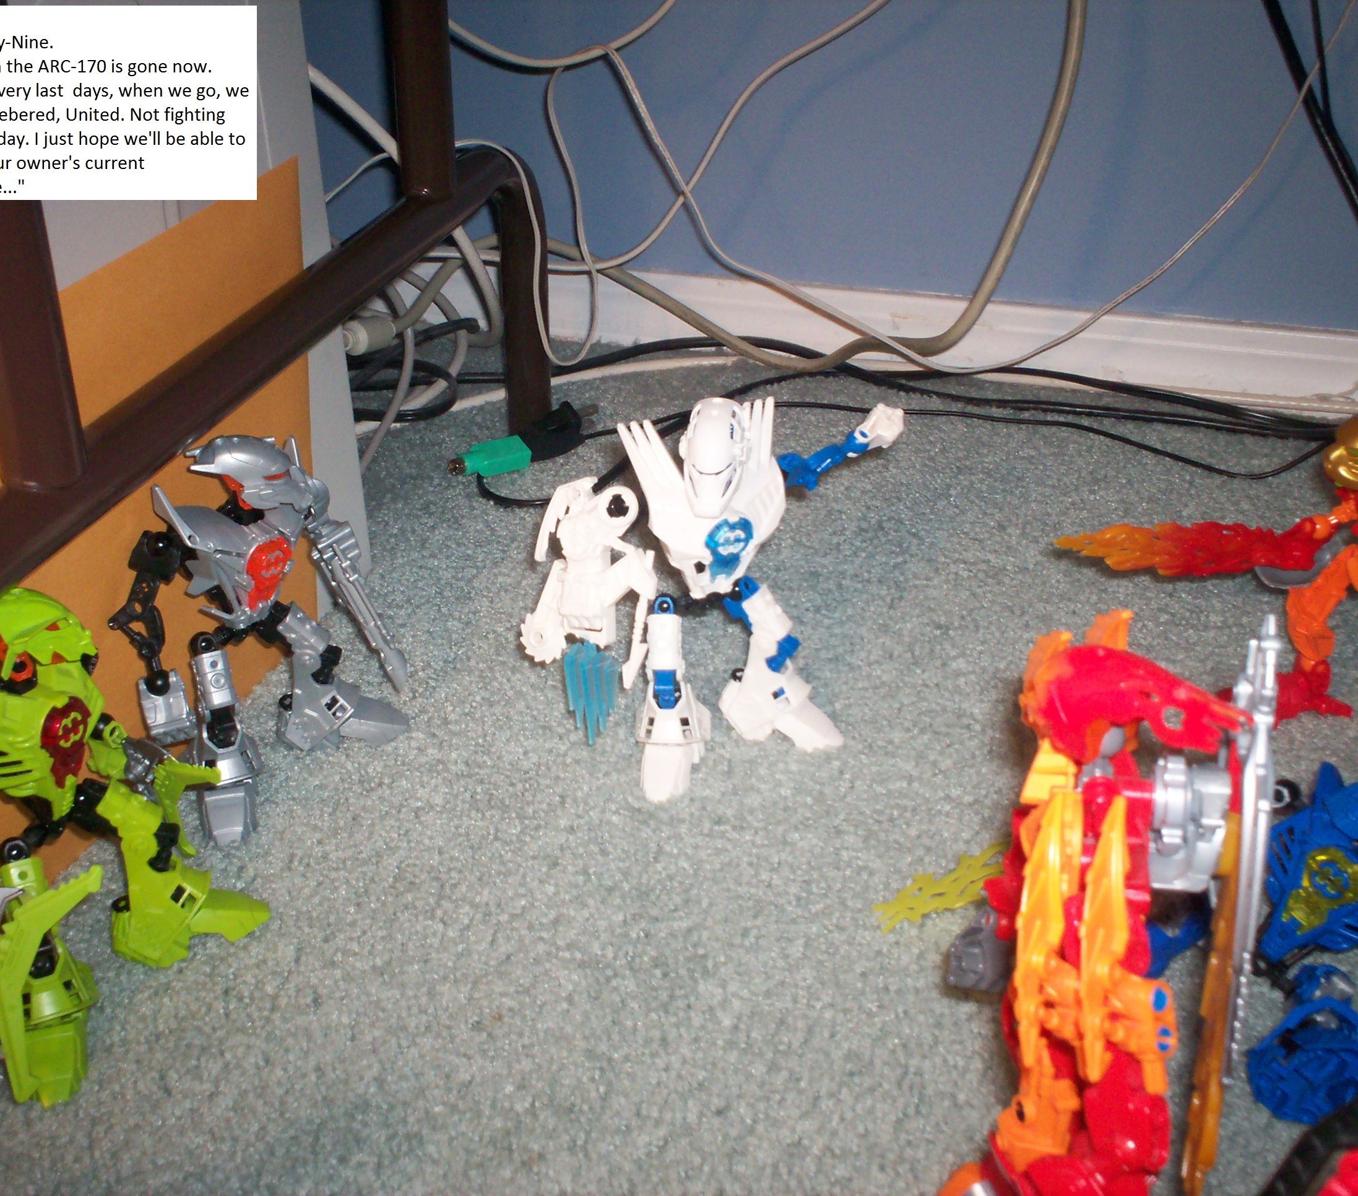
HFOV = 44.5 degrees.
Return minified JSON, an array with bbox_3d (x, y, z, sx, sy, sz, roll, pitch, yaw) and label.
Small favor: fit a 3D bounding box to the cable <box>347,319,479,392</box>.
[{"bbox_3d":[-0.160,-0.145,0.995,0.082,0.033,0.060,1,30,0],"label":"cable"}]

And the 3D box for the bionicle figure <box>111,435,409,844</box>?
[{"bbox_3d":[-0.160,0.001,0.644,0.080,0.160,0.100,26,38,36],"label":"bionicle figure"}]

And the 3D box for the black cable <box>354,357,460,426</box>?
[{"bbox_3d":[-0.163,-0.123,0.990,0.072,0.018,0.070,1,30,0],"label":"black cable"}]

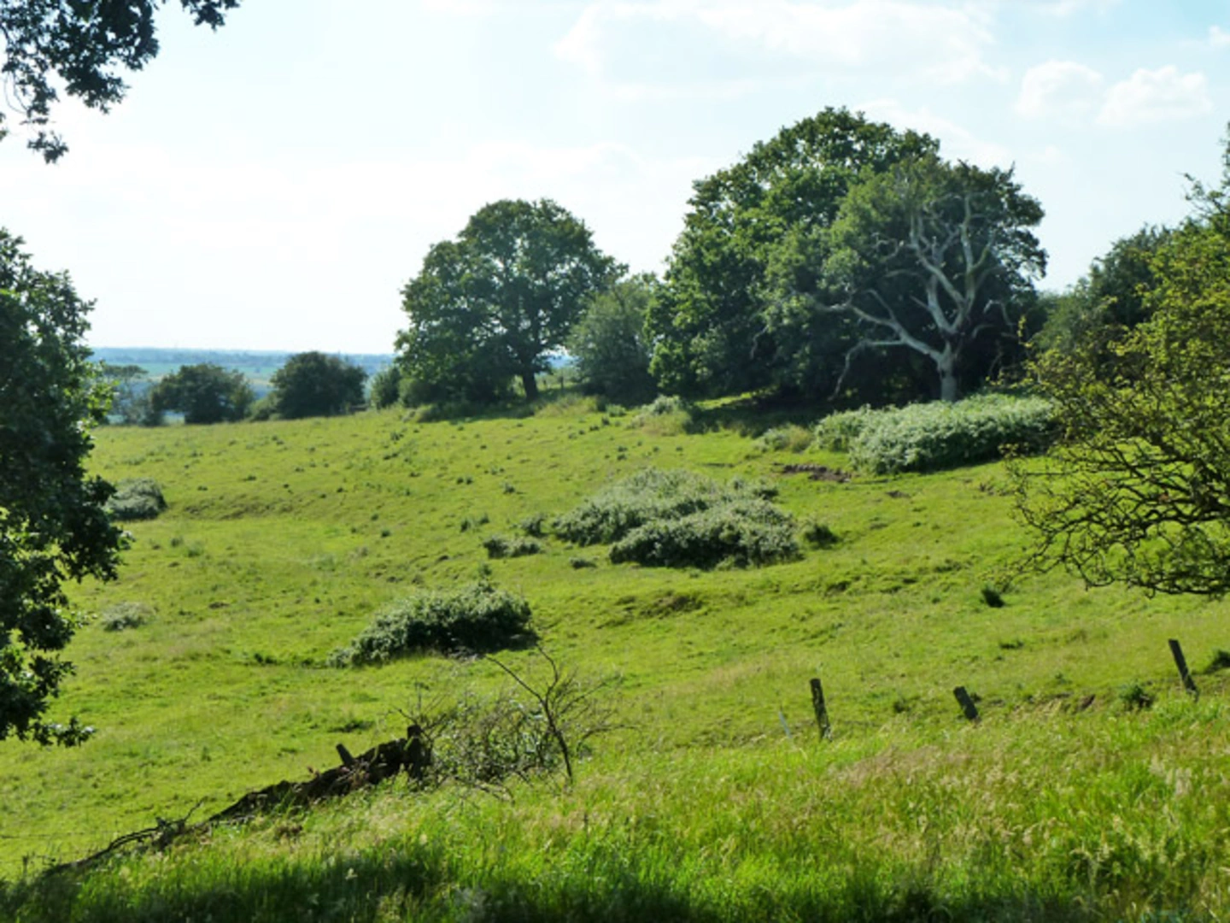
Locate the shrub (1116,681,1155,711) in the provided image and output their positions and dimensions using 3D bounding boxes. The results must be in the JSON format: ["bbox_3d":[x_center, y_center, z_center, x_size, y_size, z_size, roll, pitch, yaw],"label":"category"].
[{"bbox_3d":[8.571,3.851,34.500,0.620,0.500,0.550,0,3,0],"label":"shrub"}]

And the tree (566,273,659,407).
[{"bbox_3d":[-0.081,-6.788,118.000,5.300,7.500,5.000,0,3,0],"label":"tree"}]

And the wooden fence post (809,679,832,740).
[{"bbox_3d":[3.139,3.784,32.000,0.150,1.000,0.150,-11,3,1],"label":"wooden fence post"}]

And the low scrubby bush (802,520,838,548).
[{"bbox_3d":[5.676,2.020,58.000,1.000,0.750,0.850,0,3,0],"label":"low scrubby bush"}]

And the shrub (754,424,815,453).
[{"bbox_3d":[7.139,-0.948,88.000,2.550,1.200,1.900,0,3,0],"label":"shrub"}]

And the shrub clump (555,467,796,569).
[{"bbox_3d":[1.805,1.691,62.000,7.100,2.400,6.000,0,3,0],"label":"shrub clump"}]

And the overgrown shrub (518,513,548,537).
[{"bbox_3d":[-2.680,2.057,68.000,0.980,0.750,0.900,0,3,0],"label":"overgrown shrub"}]

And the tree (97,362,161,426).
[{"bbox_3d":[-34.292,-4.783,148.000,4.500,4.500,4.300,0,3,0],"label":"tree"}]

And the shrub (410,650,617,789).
[{"bbox_3d":[-1.263,3.200,26.000,2.550,1.700,1.900,0,3,0],"label":"shrub"}]

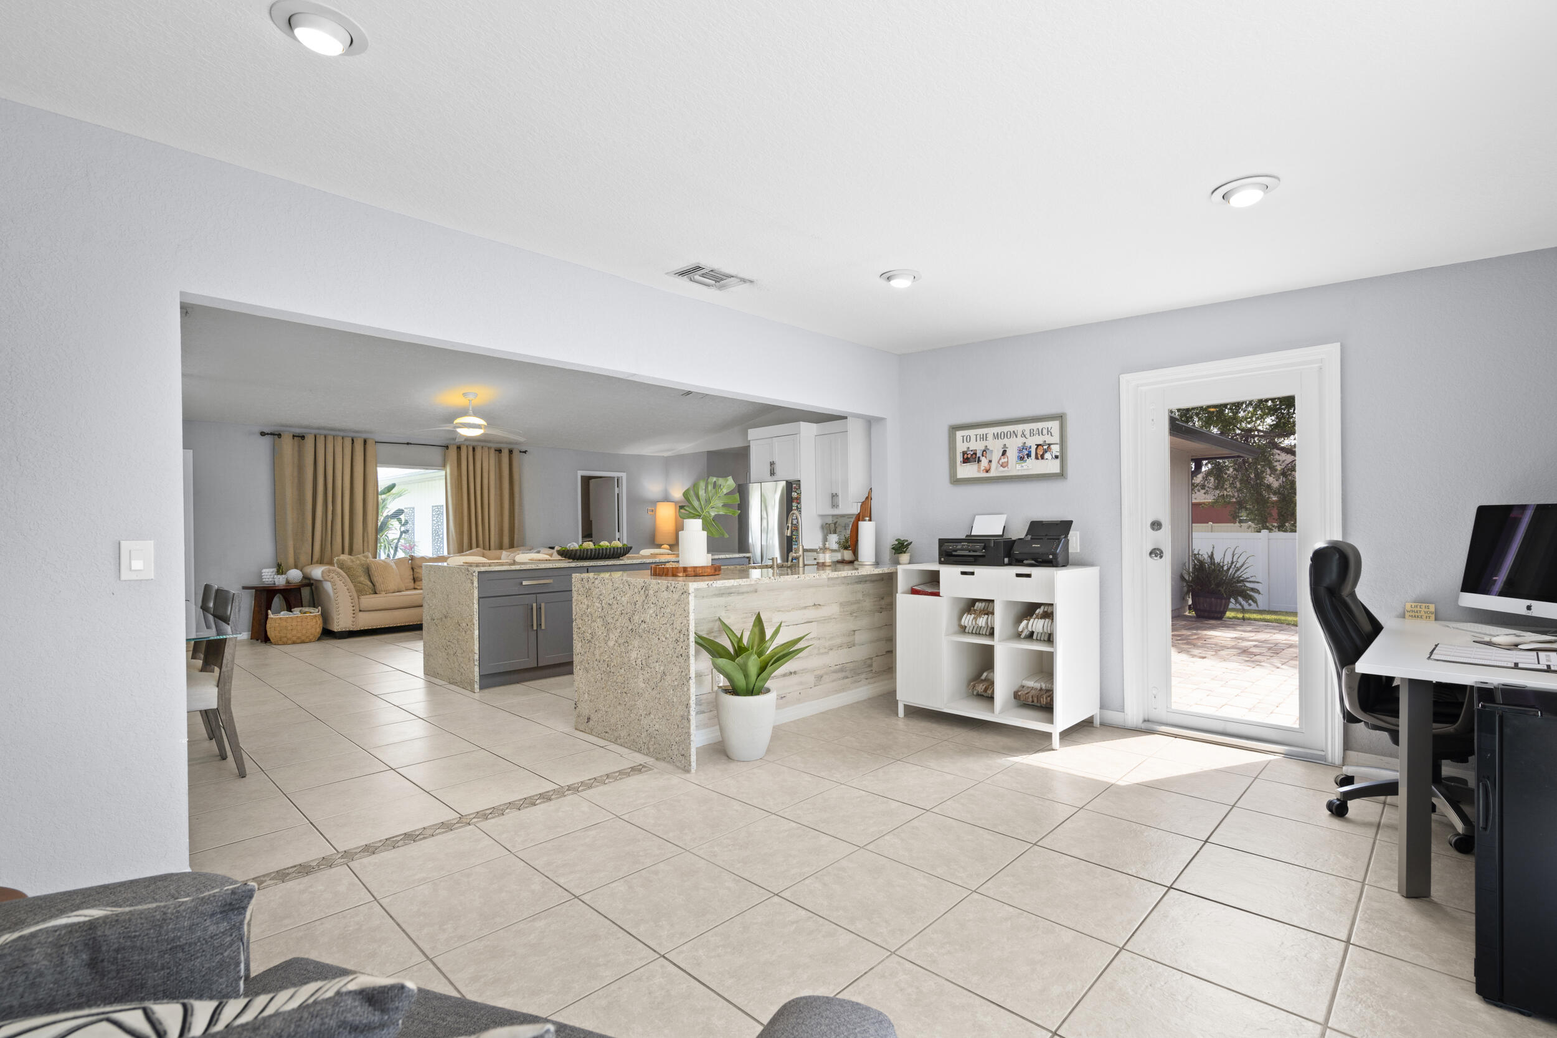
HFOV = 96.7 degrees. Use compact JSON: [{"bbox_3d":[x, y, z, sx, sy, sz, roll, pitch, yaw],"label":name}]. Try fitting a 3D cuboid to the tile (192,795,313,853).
[{"bbox_3d":[-2.248,1.258,2.834,0.451,0.012,0.451,-1,-1,44],"label":"tile"}]

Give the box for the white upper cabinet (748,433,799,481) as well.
[{"bbox_3d":[0.167,-0.773,9.243,0.920,0.630,0.600,-1,-1,44],"label":"white upper cabinet"}]

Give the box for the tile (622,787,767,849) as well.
[{"bbox_3d":[-0.337,1.241,2.883,0.447,0.010,0.447,-2,-2,44],"label":"tile"}]

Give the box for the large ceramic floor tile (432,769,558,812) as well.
[{"bbox_3d":[-1.317,1.258,3.201,0.412,0.010,0.447,-2,-2,44],"label":"large ceramic floor tile"}]

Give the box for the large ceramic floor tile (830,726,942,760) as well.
[{"bbox_3d":[0.616,1.232,3.839,0.448,0.010,0.448,-1,-1,44],"label":"large ceramic floor tile"}]

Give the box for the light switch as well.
[{"bbox_3d":[-1.984,0.130,2.142,0.012,0.121,0.075,-1,-1,44],"label":"light switch"}]

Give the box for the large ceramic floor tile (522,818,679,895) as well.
[{"bbox_3d":[-0.649,1.229,2.547,0.448,0.010,0.448,-1,-1,44],"label":"large ceramic floor tile"}]

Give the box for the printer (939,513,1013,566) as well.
[{"bbox_3d":[1.338,0.144,4.503,0.445,0.310,0.360,-2,-2,44],"label":"printer"}]

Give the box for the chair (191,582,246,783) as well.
[{"bbox_3d":[-2.972,0.812,3.352,0.460,0.910,0.580,-1,-1,44],"label":"chair"}]

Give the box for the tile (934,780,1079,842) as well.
[{"bbox_3d":[0.948,1.224,2.897,0.450,0.012,0.450,-2,-1,44],"label":"tile"}]

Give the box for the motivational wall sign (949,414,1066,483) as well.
[{"bbox_3d":[1.494,-0.449,4.574,0.808,0.412,0.032,-2,-1,44],"label":"motivational wall sign"}]

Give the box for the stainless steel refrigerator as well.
[{"bbox_3d":[0.079,0.474,9.316,0.900,1.800,0.860,-2,-2,44],"label":"stainless steel refrigerator"}]

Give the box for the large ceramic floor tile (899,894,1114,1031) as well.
[{"bbox_3d":[0.642,1.210,1.933,0.447,0.010,0.447,-2,-2,44],"label":"large ceramic floor tile"}]

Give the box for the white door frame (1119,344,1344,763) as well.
[{"bbox_3d":[2.441,0.180,3.808,0.995,2.095,0.120,-2,-2,43],"label":"white door frame"}]

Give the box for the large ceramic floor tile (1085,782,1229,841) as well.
[{"bbox_3d":[1.592,1.220,2.916,0.451,0.012,0.451,-1,-1,44],"label":"large ceramic floor tile"}]

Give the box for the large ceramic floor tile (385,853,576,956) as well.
[{"bbox_3d":[-0.971,1.233,2.231,0.447,0.010,0.447,-2,-2,44],"label":"large ceramic floor tile"}]

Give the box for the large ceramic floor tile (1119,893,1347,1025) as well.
[{"bbox_3d":[1.286,1.204,1.942,0.447,0.010,0.447,-2,-2,44],"label":"large ceramic floor tile"}]

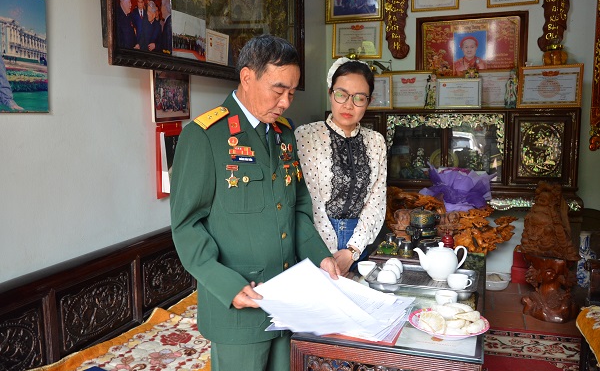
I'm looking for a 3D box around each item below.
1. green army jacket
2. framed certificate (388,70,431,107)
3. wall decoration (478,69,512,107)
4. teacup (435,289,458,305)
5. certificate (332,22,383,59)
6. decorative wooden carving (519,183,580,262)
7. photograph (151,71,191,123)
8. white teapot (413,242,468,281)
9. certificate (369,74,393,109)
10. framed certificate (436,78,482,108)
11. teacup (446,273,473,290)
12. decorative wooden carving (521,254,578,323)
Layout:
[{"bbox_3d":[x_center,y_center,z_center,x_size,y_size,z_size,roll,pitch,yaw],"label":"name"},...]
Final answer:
[{"bbox_3d":[-0.149,0.090,1.490,0.340,0.720,0.470,6,10,43],"label":"green army jacket"},{"bbox_3d":[0.921,-0.806,4.354,0.434,0.308,0.030,2,2,20],"label":"framed certificate"},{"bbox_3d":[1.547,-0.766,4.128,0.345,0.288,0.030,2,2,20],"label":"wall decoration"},{"bbox_3d":[0.454,0.344,1.592,0.068,0.042,0.084,0,7,3],"label":"teacup"},{"bbox_3d":[0.521,-1.321,4.700,0.467,0.337,0.030,2,8,20],"label":"certificate"},{"bbox_3d":[1.693,0.236,3.495,0.355,0.530,0.260,5,9,37],"label":"decorative wooden carving"},{"bbox_3d":[-0.621,-0.436,2.471,0.030,0.255,0.290,2,8,20],"label":"photograph"},{"bbox_3d":[0.488,0.258,1.789,0.190,0.137,0.118,1,8,15],"label":"white teapot"},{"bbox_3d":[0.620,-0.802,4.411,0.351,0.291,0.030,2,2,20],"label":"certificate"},{"bbox_3d":[1.276,-0.736,4.125,0.349,0.237,0.030,2,2,20],"label":"framed certificate"},{"bbox_3d":[0.520,0.320,1.687,0.082,0.041,0.066,2,8,17],"label":"teacup"},{"bbox_3d":[1.718,0.680,3.546,0.387,0.406,0.320,3,8,27],"label":"decorative wooden carving"}]

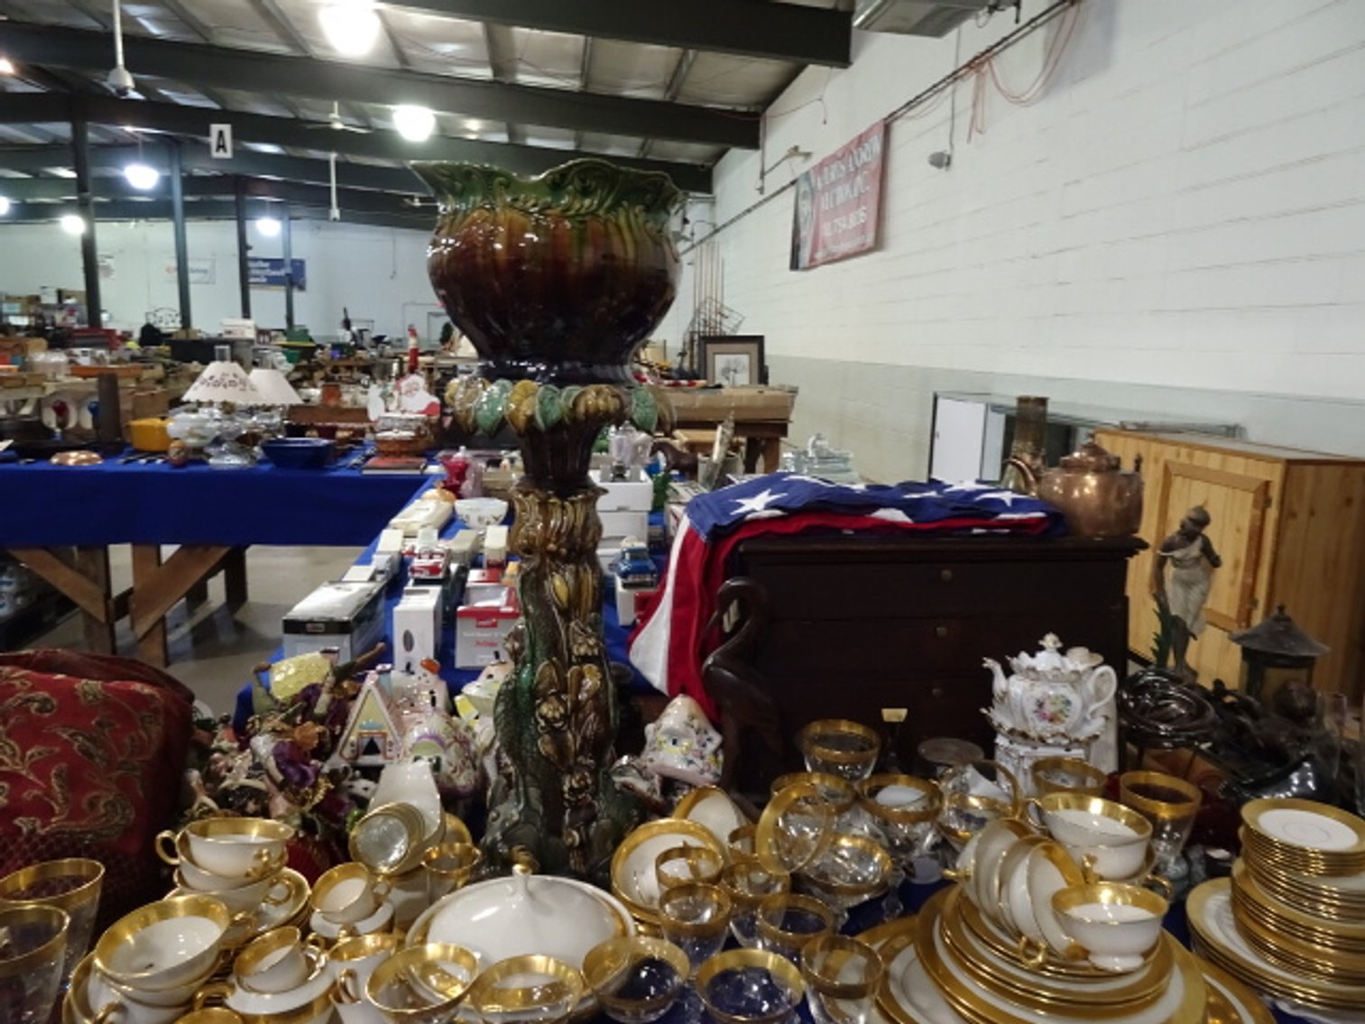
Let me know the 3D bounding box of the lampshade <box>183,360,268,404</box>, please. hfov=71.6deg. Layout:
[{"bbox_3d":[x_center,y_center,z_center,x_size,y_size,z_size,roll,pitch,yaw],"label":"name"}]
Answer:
[{"bbox_3d":[-1.948,-0.557,4.035,0.320,0.170,0.320,2,10,0],"label":"lampshade"}]

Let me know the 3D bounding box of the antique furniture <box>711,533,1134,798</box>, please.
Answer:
[{"bbox_3d":[0.311,0.174,1.363,0.520,0.336,0.340,0,10,-8],"label":"antique furniture"}]

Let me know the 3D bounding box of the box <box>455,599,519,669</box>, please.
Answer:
[{"bbox_3d":[-0.350,0.209,1.725,0.112,0.107,0.135,0,10,-8],"label":"box"}]

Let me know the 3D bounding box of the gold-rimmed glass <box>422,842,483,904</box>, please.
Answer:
[{"bbox_3d":[-0.246,0.391,1.011,0.063,0.055,0.063,2,10,0],"label":"gold-rimmed glass"}]

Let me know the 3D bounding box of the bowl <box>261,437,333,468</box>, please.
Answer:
[{"bbox_3d":[-1.675,-0.258,4.118,0.300,0.104,0.300,2,10,0],"label":"bowl"}]

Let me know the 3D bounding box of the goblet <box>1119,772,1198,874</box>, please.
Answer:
[{"bbox_3d":[0.519,0.365,1.039,0.079,0.135,0.079,2,10,0],"label":"goblet"}]

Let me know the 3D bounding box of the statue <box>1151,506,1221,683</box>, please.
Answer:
[{"bbox_3d":[0.849,0.156,1.598,0.115,0.338,0.110,8,12,33],"label":"statue"}]

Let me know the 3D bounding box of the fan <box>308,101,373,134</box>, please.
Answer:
[{"bbox_3d":[-5.850,-6.700,16.050,1.350,0.550,1.350,0,10,-8],"label":"fan"}]

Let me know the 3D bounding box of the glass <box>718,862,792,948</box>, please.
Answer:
[{"bbox_3d":[0.062,0.376,0.836,0.062,0.112,0.062,0,10,-8],"label":"glass"}]

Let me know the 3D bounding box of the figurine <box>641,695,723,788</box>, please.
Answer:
[{"bbox_3d":[-0.001,0.281,1.158,0.100,0.120,0.090,5,11,20],"label":"figurine"}]

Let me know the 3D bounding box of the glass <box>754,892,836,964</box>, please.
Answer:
[{"bbox_3d":[0.100,0.403,0.831,0.065,0.110,0.065,2,10,0],"label":"glass"}]

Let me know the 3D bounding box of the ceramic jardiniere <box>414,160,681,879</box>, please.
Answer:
[{"bbox_3d":[-0.142,0.017,1.055,0.282,0.777,0.282,2,10,0],"label":"ceramic jardiniere"}]

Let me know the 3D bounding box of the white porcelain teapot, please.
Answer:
[{"bbox_3d":[0.433,0.207,1.113,0.155,0.135,0.105,3,10,8],"label":"white porcelain teapot"}]

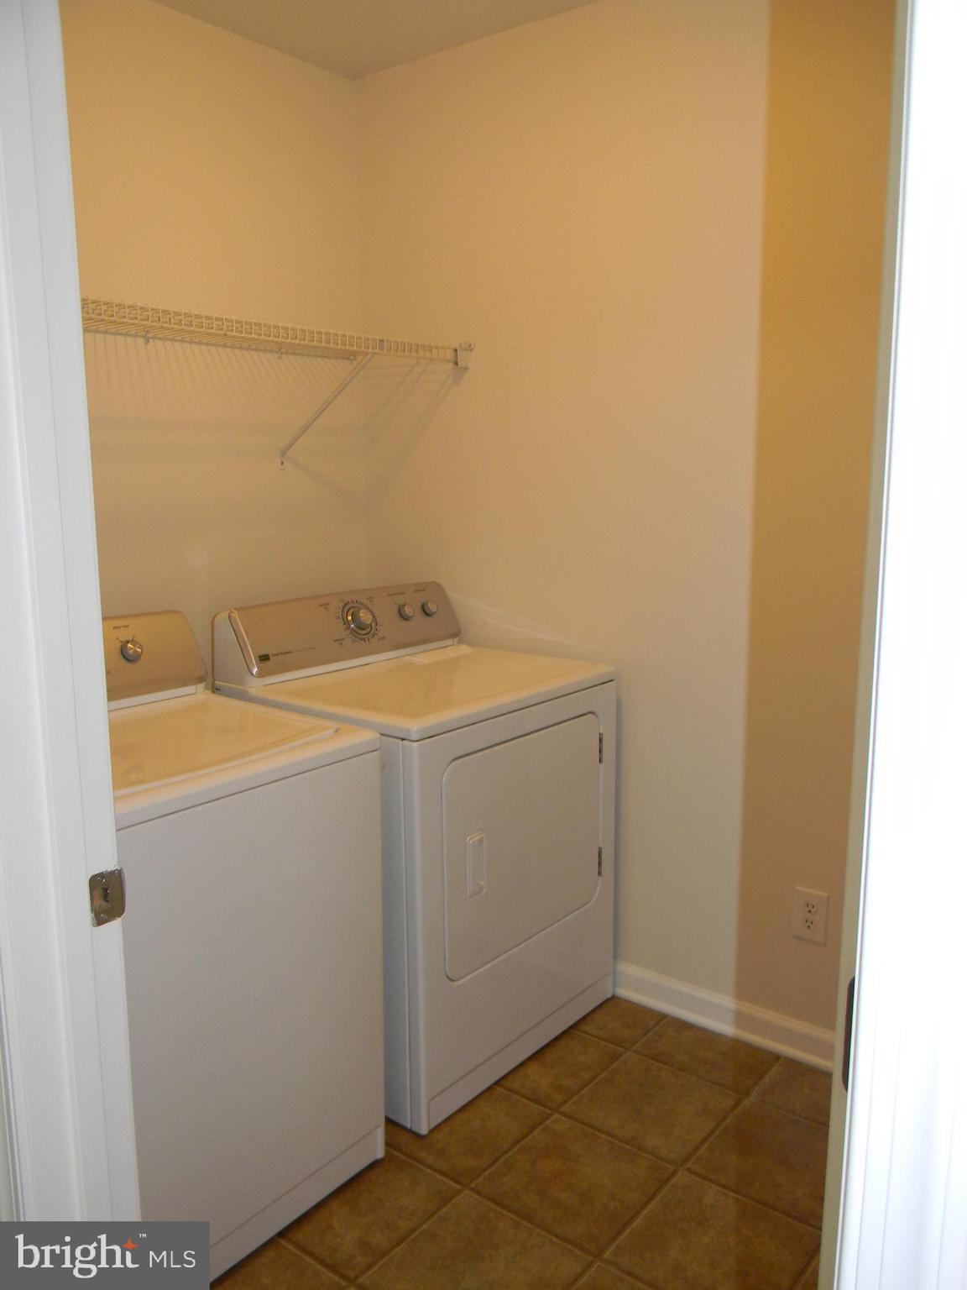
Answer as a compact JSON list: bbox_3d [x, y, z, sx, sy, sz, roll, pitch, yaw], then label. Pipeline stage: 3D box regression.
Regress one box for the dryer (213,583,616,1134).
[{"bbox_3d":[-0.157,0.430,2.601,0.673,1.075,0.730,8,13,39],"label":"dryer"}]

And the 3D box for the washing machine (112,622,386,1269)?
[{"bbox_3d":[-0.670,0.537,2.002,0.668,1.085,0.683,8,13,39],"label":"washing machine"}]

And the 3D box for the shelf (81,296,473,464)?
[{"bbox_3d":[-0.706,-0.552,2.290,0.399,0.307,1.638,7,13,38],"label":"shelf"}]

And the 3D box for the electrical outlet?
[{"bbox_3d":[0.747,0.621,2.386,0.073,0.117,0.009,7,13,38],"label":"electrical outlet"}]

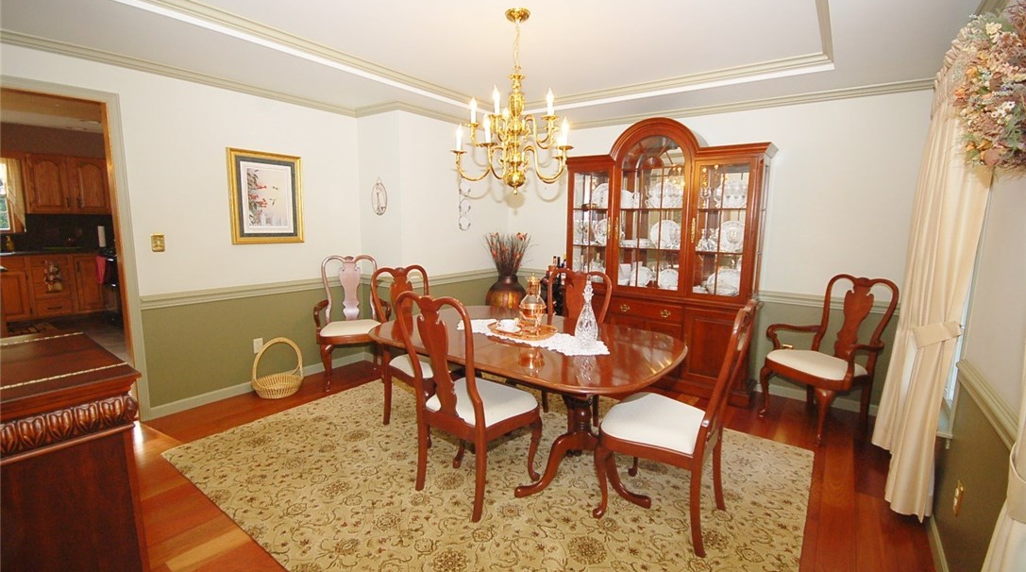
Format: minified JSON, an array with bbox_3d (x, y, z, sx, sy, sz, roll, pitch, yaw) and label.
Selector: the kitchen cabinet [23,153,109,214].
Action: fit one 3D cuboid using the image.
[{"bbox_3d":[-5.725,-1.295,5.515,0.320,0.725,0.775,9,12,37],"label":"kitchen cabinet"}]

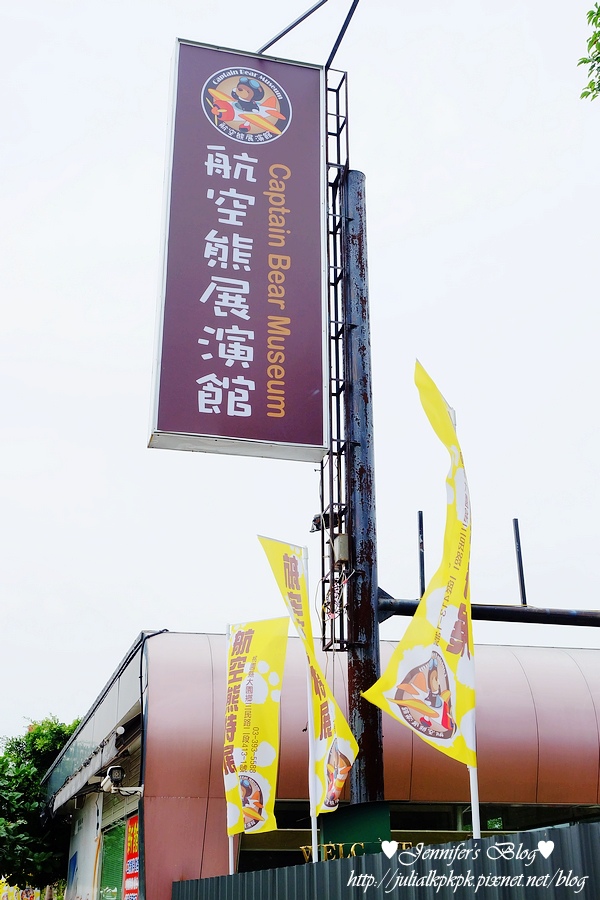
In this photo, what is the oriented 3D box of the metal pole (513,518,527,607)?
[{"bbox_3d":[3.046,1.524,14.548,0.060,1.260,0.060,6,-24,-13],"label":"metal pole"}]

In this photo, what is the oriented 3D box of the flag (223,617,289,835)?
[{"bbox_3d":[-0.296,1.956,7.491,0.560,1.520,0.160,-16,-28,33],"label":"flag"}]

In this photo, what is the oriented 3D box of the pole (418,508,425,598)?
[{"bbox_3d":[1.646,1.383,14.196,0.060,1.230,0.060,6,-24,-13],"label":"pole"}]

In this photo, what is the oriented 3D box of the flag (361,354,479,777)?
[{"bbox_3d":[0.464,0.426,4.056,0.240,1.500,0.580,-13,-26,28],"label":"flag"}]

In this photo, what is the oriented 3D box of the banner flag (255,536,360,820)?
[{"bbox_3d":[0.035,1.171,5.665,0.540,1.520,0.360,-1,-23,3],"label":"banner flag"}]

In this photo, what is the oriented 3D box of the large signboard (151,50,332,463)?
[{"bbox_3d":[-0.809,-3.105,15.535,2.400,6.703,0.511,6,-24,-13],"label":"large signboard"}]

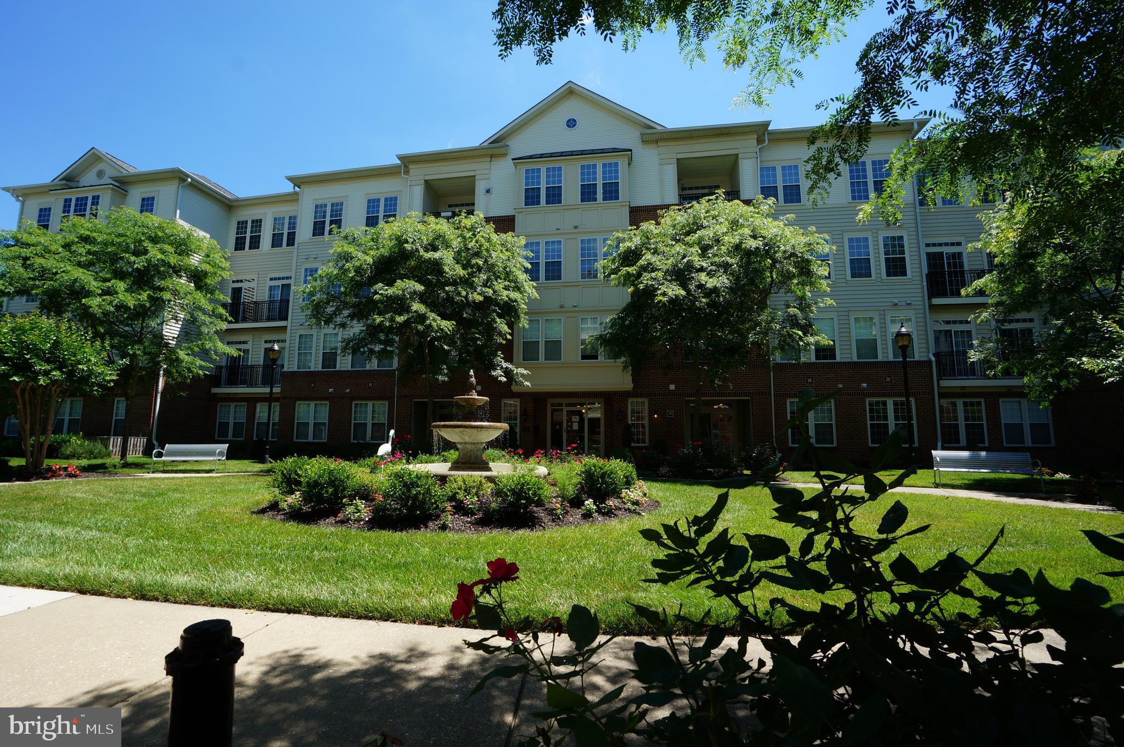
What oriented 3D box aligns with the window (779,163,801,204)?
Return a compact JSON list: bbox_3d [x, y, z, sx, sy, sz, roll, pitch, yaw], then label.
[{"bbox_3d":[9.094,-7.458,18.544,0.701,1.679,0.120,-1,-7,9],"label":"window"}]

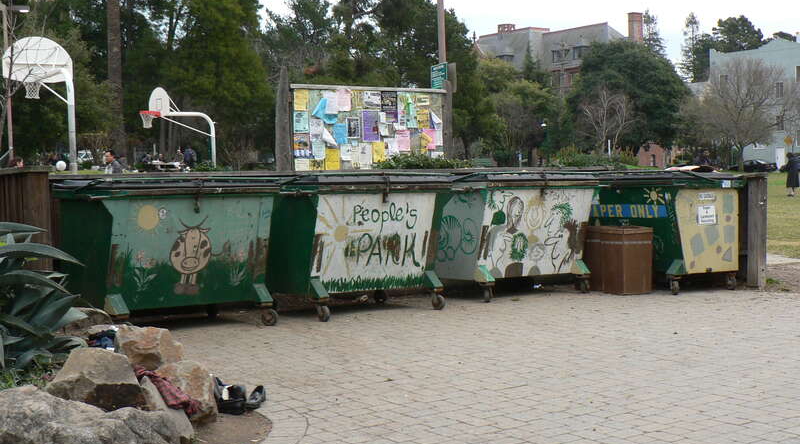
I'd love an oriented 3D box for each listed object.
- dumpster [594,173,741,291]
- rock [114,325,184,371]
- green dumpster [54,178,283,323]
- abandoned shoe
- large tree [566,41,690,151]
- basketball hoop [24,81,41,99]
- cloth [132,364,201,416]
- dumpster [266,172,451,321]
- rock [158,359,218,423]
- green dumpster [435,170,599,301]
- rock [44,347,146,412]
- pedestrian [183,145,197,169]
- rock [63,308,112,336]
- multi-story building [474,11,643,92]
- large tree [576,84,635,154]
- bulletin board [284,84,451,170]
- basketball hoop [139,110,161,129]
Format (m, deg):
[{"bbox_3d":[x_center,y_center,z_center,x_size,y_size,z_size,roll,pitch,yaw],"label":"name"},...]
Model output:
[{"bbox_3d":[3.368,0.092,15.182,1.280,1.480,1.680,-4,4,-36],"label":"dumpster"},{"bbox_3d":[-1.998,1.017,9.400,0.540,0.350,0.460,-1,3,0],"label":"rock"},{"bbox_3d":[-2.279,0.315,11.858,1.791,1.480,1.280,-3,4,-36],"label":"green dumpster"},{"bbox_3d":[-0.993,1.206,8.100,0.100,0.120,0.250,0,3,16],"label":"abandoned shoe"},{"bbox_3d":[16.912,-8.624,88.000,9.300,10.000,9.300,-1,3,0],"label":"large tree"},{"bbox_3d":[-7.296,-2.651,23.400,0.450,0.450,0.500,-3,4,-27],"label":"basketball hoop"},{"bbox_3d":[-1.541,1.112,7.780,0.420,0.300,0.330,-2,3,-17],"label":"cloth"},{"bbox_3d":[-0.518,0.208,12.700,1.680,1.480,1.280,-4,4,-36],"label":"dumpster"},{"bbox_3d":[-1.441,1.140,7.880,0.380,0.360,0.380,-1,3,0],"label":"rock"},{"bbox_3d":[1.331,0.112,14.234,1.736,1.480,1.280,-3,4,-35],"label":"green dumpster"},{"bbox_3d":[-1.989,1.036,7.700,0.620,0.430,0.500,-3,4,-25],"label":"rock"},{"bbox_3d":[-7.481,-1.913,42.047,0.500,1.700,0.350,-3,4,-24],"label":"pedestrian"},{"bbox_3d":[-2.633,0.861,9.900,0.420,0.300,0.380,-3,4,-25],"label":"rock"},{"bbox_3d":[18.855,-16.205,142.000,12.000,17.000,27.000,-3,4,-28],"label":"multi-story building"},{"bbox_3d":[11.333,-5.432,65.000,3.200,4.400,3.200,-1,3,0],"label":"large tree"},{"bbox_3d":[-0.390,-1.209,16.300,2.600,1.300,0.120,-3,4,-36],"label":"bulletin board"},{"bbox_3d":[-7.439,-3.044,35.000,0.600,0.460,0.480,-3,4,-25],"label":"basketball hoop"}]

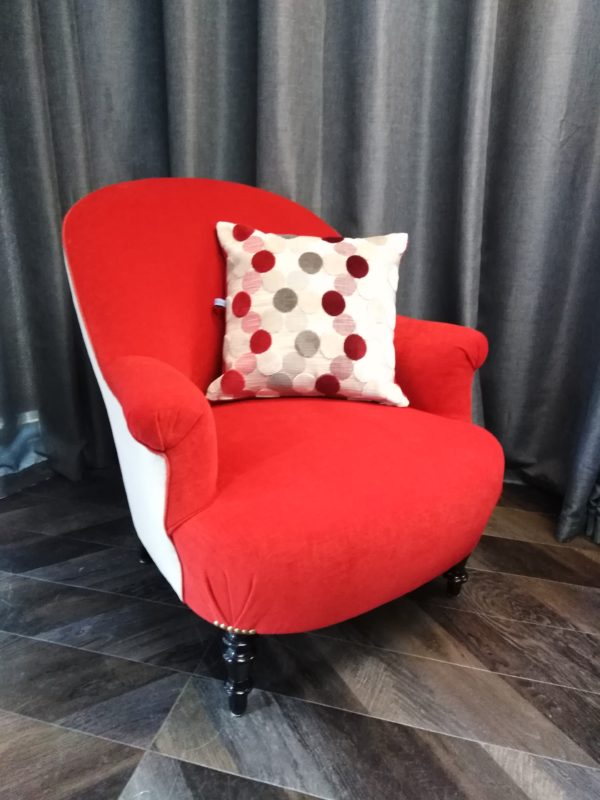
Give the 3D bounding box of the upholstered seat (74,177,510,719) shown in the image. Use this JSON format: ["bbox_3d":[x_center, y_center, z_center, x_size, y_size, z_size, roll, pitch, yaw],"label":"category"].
[{"bbox_3d":[-0.033,0.005,1.169,0.729,0.810,0.753,-13,24,-34],"label":"upholstered seat"}]

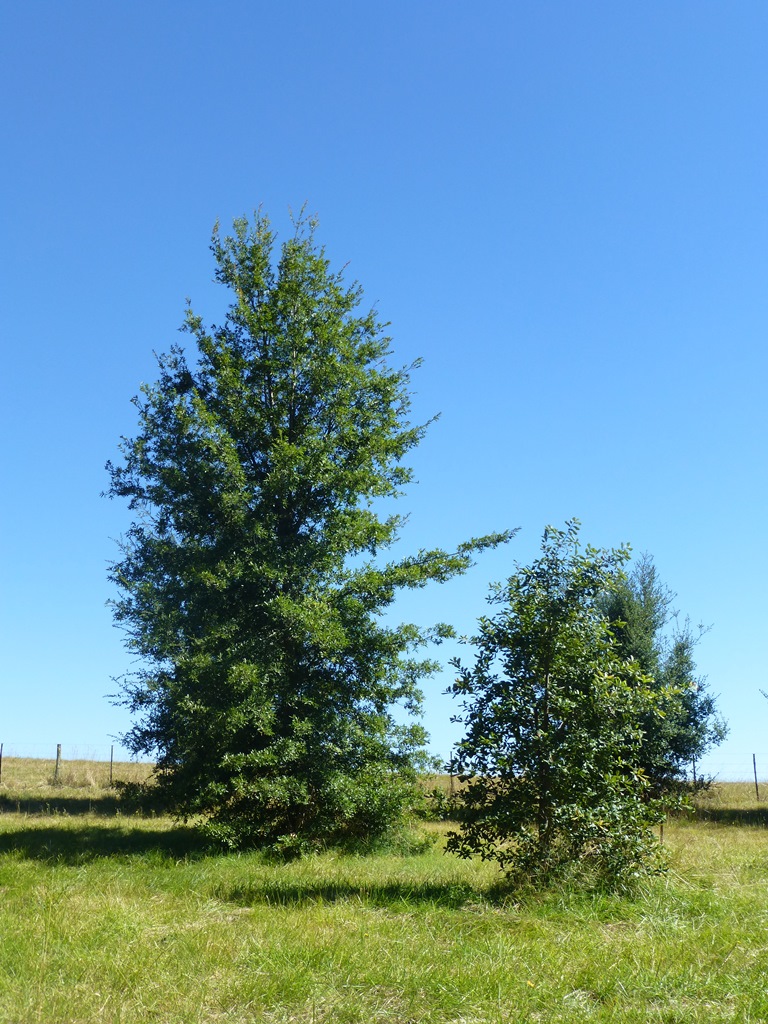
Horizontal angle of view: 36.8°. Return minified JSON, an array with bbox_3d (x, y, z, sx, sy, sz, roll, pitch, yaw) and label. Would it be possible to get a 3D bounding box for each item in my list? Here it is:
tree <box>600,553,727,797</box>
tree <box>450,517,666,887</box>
[{"bbox_3d":[5.280,3.203,22.352,2.710,4.920,2.710,0,-13,0],"label":"tree"},{"bbox_3d":[1.821,1.931,11.972,2.350,3.730,2.350,0,-13,0],"label":"tree"}]

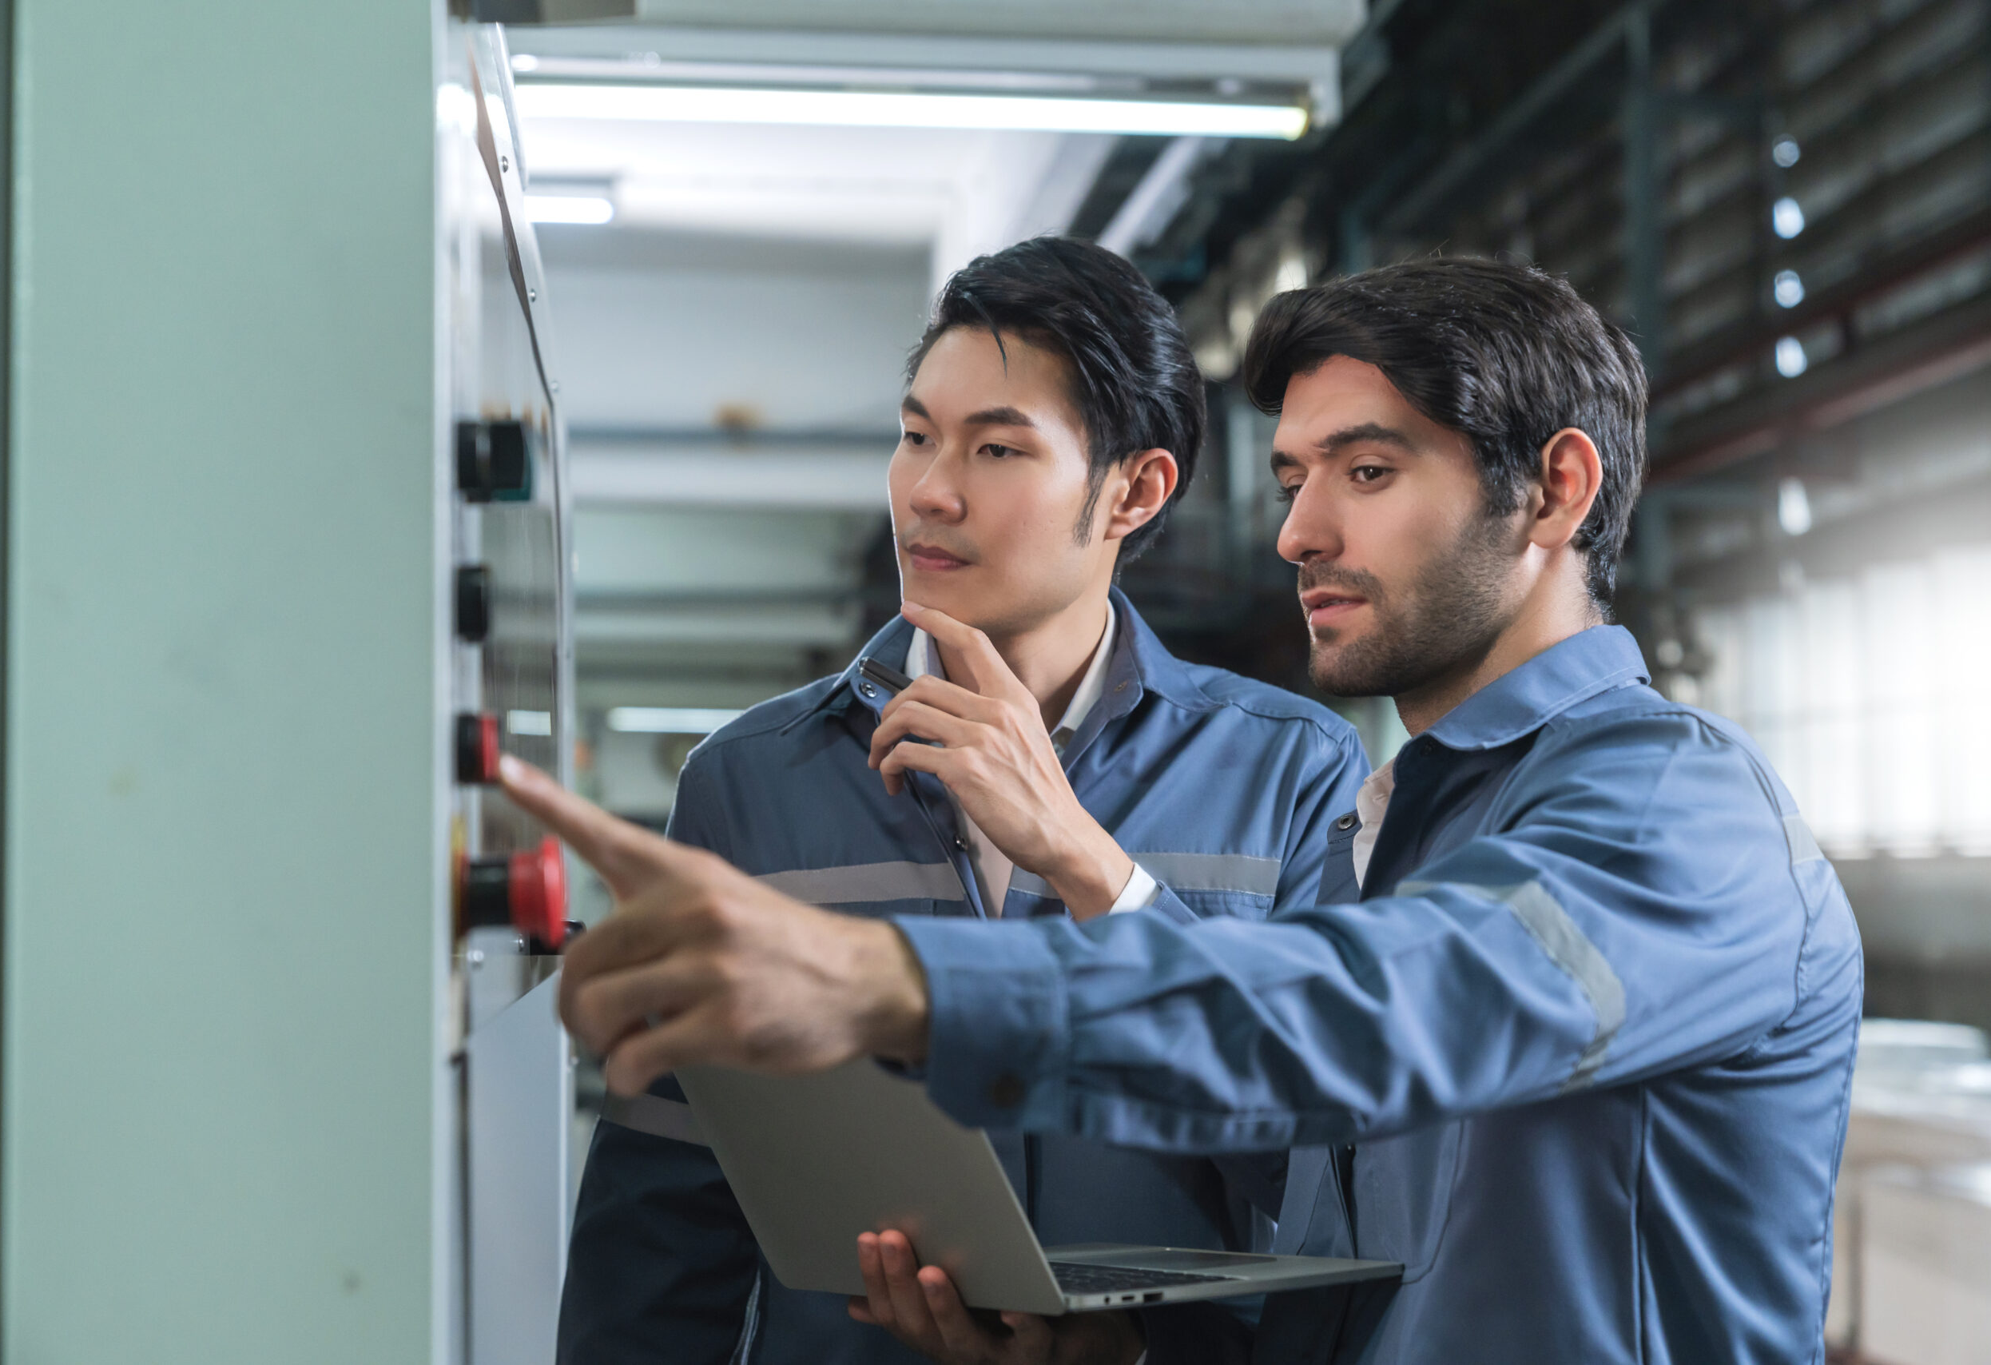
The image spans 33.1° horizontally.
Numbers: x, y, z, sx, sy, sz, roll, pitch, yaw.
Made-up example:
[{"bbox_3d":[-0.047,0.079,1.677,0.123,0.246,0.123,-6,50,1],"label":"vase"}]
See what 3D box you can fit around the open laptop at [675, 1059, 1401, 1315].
[{"bbox_3d":[0.002,0.249,1.911,0.316,0.208,0.319,-1,-6,-31],"label":"open laptop"}]

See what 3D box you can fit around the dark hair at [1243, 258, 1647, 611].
[{"bbox_3d":[0.252,-0.142,1.883,0.230,0.200,0.182,-5,4,-33],"label":"dark hair"}]

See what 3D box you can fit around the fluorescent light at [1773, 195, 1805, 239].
[{"bbox_3d":[2.840,-1.665,12.000,0.100,0.150,0.100,0,-3,-3],"label":"fluorescent light"}]

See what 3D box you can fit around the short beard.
[{"bbox_3d":[0.212,-0.048,1.863,0.102,0.110,0.135,-5,4,-33],"label":"short beard"}]

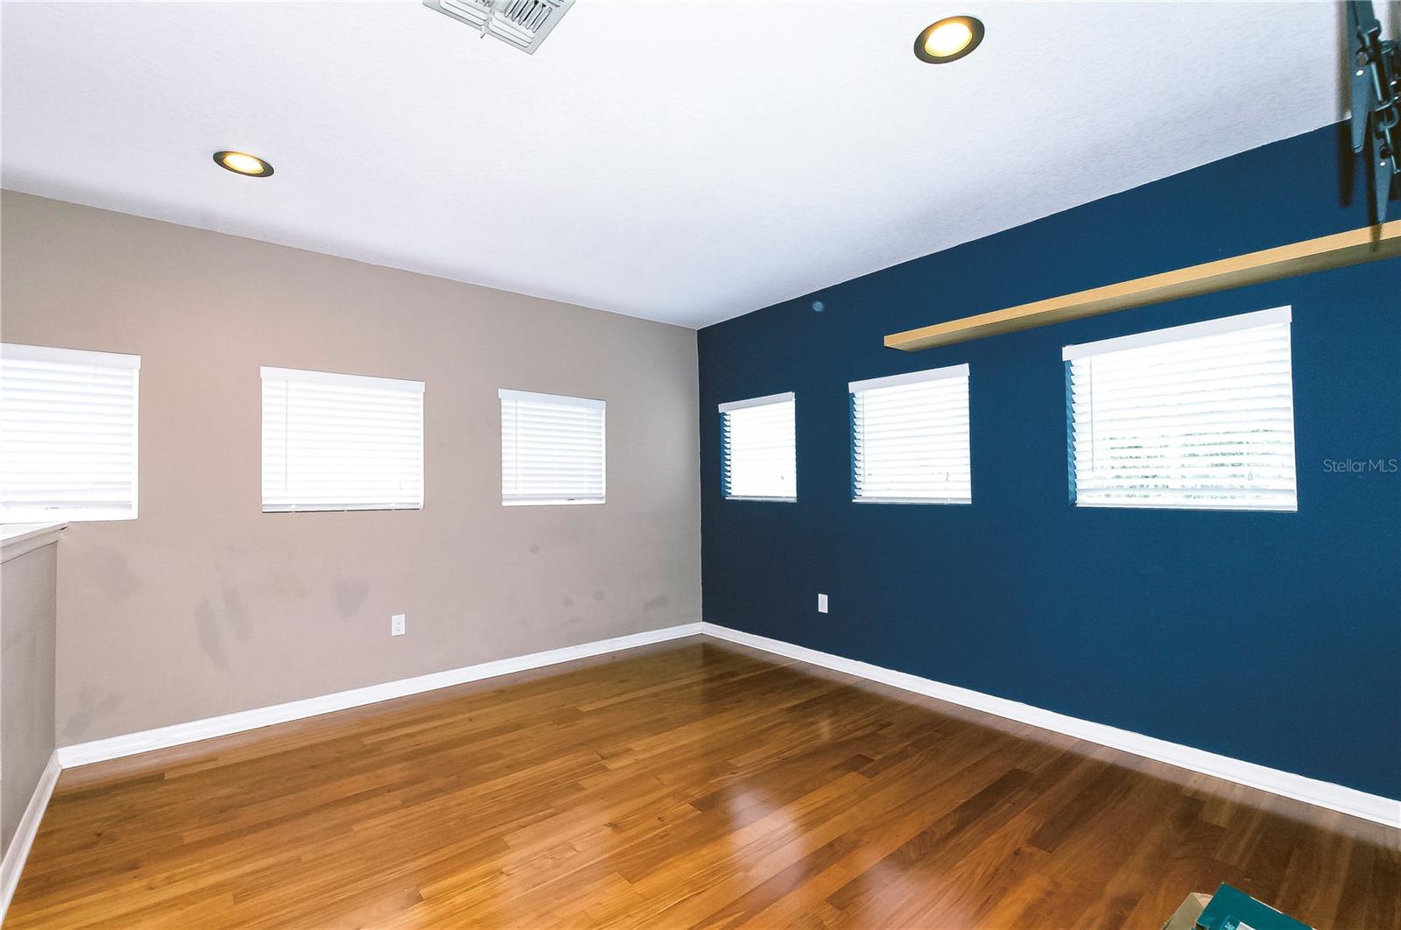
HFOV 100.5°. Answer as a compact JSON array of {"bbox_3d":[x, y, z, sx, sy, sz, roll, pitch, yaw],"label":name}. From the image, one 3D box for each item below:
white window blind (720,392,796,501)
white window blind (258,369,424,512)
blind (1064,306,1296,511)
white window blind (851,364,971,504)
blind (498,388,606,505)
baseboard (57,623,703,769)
[{"bbox_3d":[0.429,-0.112,4.335,0.065,0.757,0.783,1,-3,-41],"label":"white window blind"},{"bbox_3d":[-1.967,-0.122,3.251,0.785,0.752,0.065,1,-3,-39],"label":"white window blind"},{"bbox_3d":[2.005,-0.196,2.492,0.065,0.766,0.766,1,-3,-41],"label":"blind"},{"bbox_3d":[1.218,-0.154,3.413,0.065,0.752,0.761,1,-3,-41],"label":"white window blind"},{"bbox_3d":[-1.013,-0.108,4.020,0.782,0.733,0.065,1,-3,-39],"label":"blind"},{"bbox_3d":[-1.372,1.292,3.631,3.558,0.089,0.015,1,-3,-39],"label":"baseboard"}]

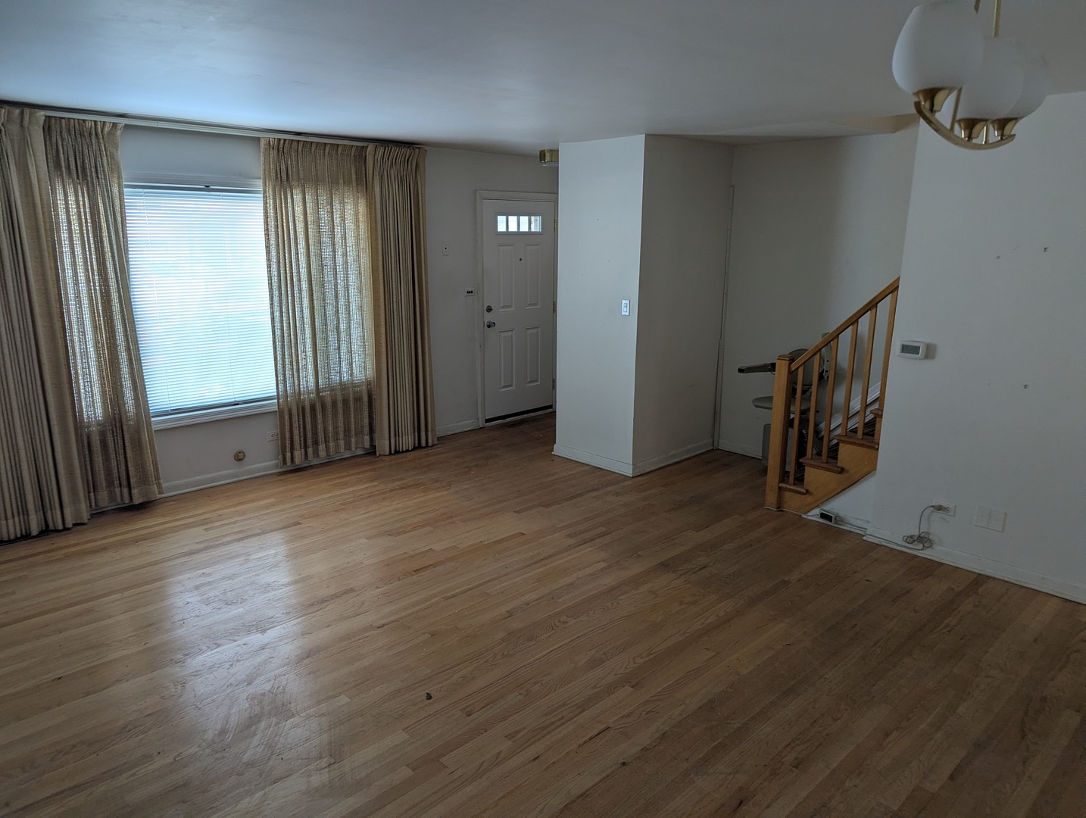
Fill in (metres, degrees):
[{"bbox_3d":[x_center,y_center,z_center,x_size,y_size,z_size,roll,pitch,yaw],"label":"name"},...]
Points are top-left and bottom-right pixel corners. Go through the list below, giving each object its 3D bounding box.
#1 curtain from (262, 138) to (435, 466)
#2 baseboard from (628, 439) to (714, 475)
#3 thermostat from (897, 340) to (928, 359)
[{"bbox_3d":[-1.426,-0.787,5.851,1.350,2.420,0.190,-12,18,-42],"label":"curtain"},{"bbox_3d":[1.048,0.380,6.030,1.080,0.098,0.020,-12,18,-42],"label":"baseboard"},{"bbox_3d":[2.050,-0.326,4.199,0.030,0.094,0.148,-12,18,-42],"label":"thermostat"}]

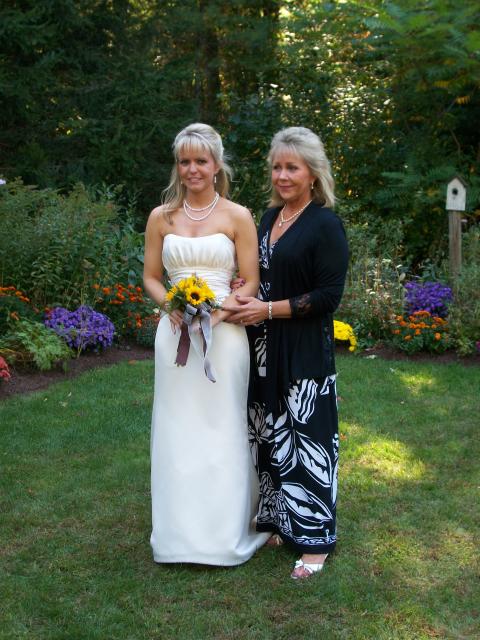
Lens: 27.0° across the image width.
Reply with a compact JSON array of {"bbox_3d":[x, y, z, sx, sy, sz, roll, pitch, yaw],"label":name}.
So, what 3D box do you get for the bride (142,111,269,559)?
[{"bbox_3d":[-0.130,0.072,3.984,0.500,1.700,0.480,2,9,12],"label":"bride"}]

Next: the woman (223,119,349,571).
[{"bbox_3d":[0.185,0.092,3.917,0.480,1.680,0.460,7,11,38],"label":"woman"}]

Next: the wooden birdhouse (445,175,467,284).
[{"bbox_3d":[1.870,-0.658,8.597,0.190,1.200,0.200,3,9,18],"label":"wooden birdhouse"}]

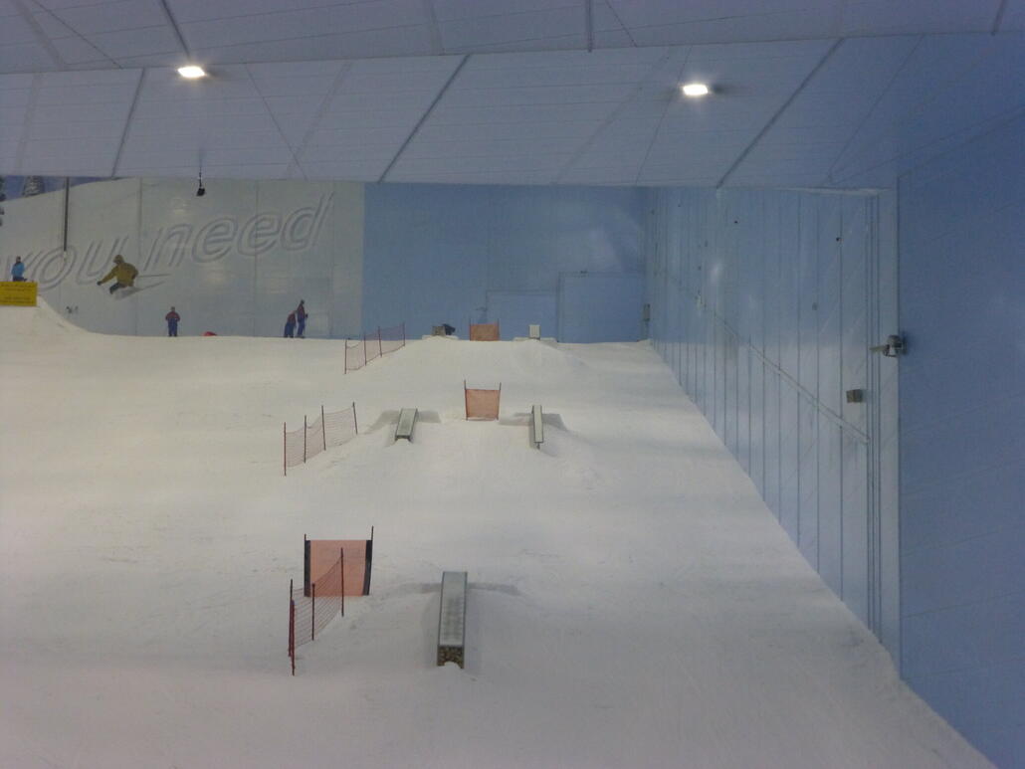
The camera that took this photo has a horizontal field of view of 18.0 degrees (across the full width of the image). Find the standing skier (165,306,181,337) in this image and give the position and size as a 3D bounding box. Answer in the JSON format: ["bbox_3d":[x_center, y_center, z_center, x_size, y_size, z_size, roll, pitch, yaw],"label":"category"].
[{"bbox_3d":[-17.318,-3.194,165.000,0.760,1.560,0.420,2,-7,-6],"label":"standing skier"}]

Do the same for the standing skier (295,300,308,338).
[{"bbox_3d":[-10.405,-3.196,159.000,0.620,1.830,0.550,-2,-8,17],"label":"standing skier"}]

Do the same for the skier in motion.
[{"bbox_3d":[-19.605,-5.425,160.000,1.500,1.850,1.600,7,-10,-40],"label":"skier in motion"}]

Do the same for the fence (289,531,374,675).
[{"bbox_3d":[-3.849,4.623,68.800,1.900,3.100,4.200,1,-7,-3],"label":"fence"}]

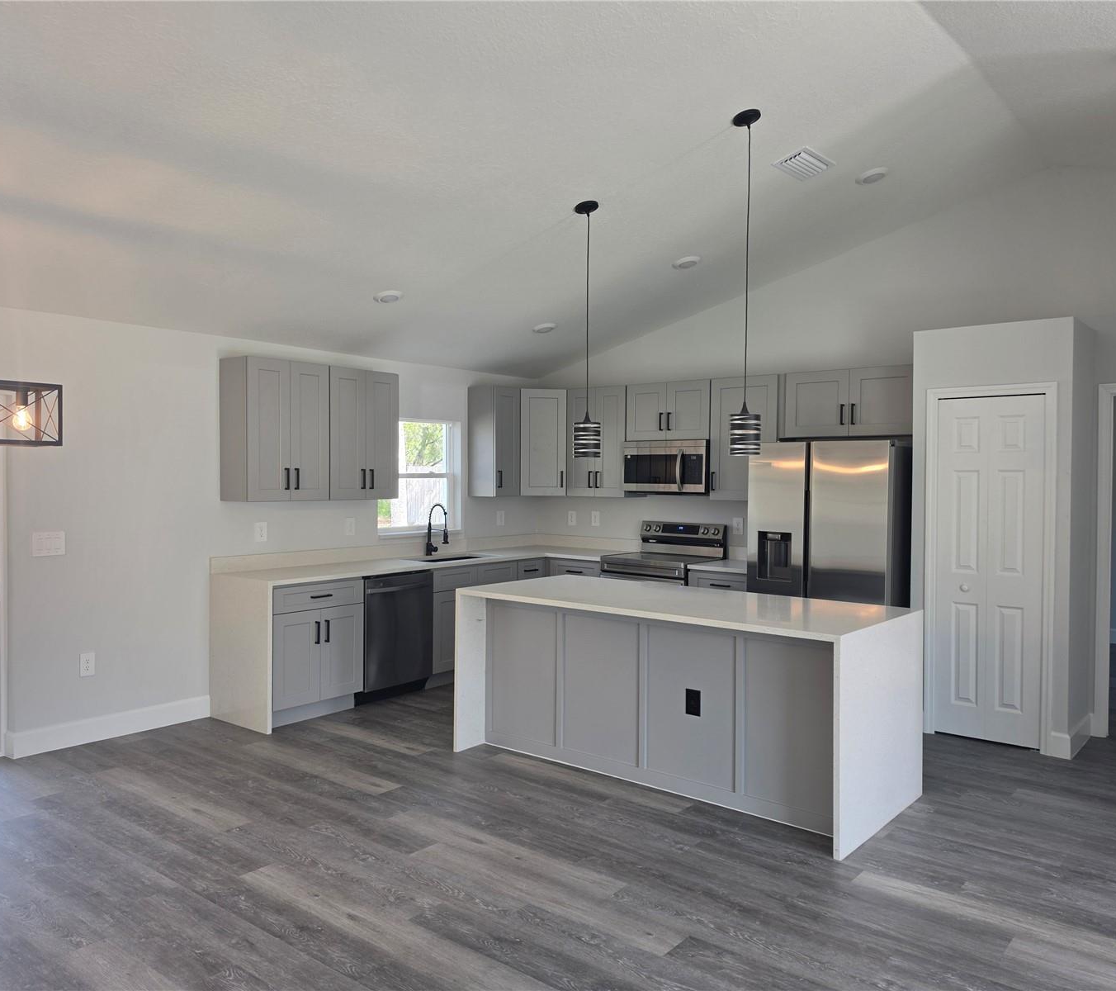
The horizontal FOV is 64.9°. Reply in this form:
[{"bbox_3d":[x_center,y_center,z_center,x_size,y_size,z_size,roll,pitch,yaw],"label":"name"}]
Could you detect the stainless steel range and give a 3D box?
[{"bbox_3d":[0.815,0.818,6.833,0.760,1.188,0.665,1,1,40],"label":"stainless steel range"}]

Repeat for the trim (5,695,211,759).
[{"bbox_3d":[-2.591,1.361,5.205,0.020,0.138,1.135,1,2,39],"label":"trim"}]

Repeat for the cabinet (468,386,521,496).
[{"bbox_3d":[-0.541,-0.446,7.423,0.325,0.912,0.310,1,2,39],"label":"cabinet"}]

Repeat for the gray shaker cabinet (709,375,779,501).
[{"bbox_3d":[1.459,-0.418,6.560,0.555,0.912,0.325,1,2,39],"label":"gray shaker cabinet"}]

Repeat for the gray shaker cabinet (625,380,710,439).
[{"bbox_3d":[0.948,-0.658,6.973,0.767,0.455,0.325,1,2,39],"label":"gray shaker cabinet"}]

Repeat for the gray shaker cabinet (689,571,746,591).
[{"bbox_3d":[1.355,0.984,6.474,0.540,0.876,0.625,1,2,39],"label":"gray shaker cabinet"}]

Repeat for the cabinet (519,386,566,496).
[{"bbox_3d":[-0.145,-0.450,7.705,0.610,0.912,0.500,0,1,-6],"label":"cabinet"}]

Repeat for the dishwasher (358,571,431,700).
[{"bbox_3d":[-1.314,0.980,6.249,0.602,0.868,0.607,1,2,39],"label":"dishwasher"}]

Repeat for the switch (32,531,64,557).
[{"bbox_3d":[-2.838,0.271,4.897,0.010,0.126,0.167,1,1,40],"label":"switch"}]

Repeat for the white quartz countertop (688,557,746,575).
[{"bbox_3d":[1.354,0.525,6.417,0.587,0.032,0.640,1,1,40],"label":"white quartz countertop"}]

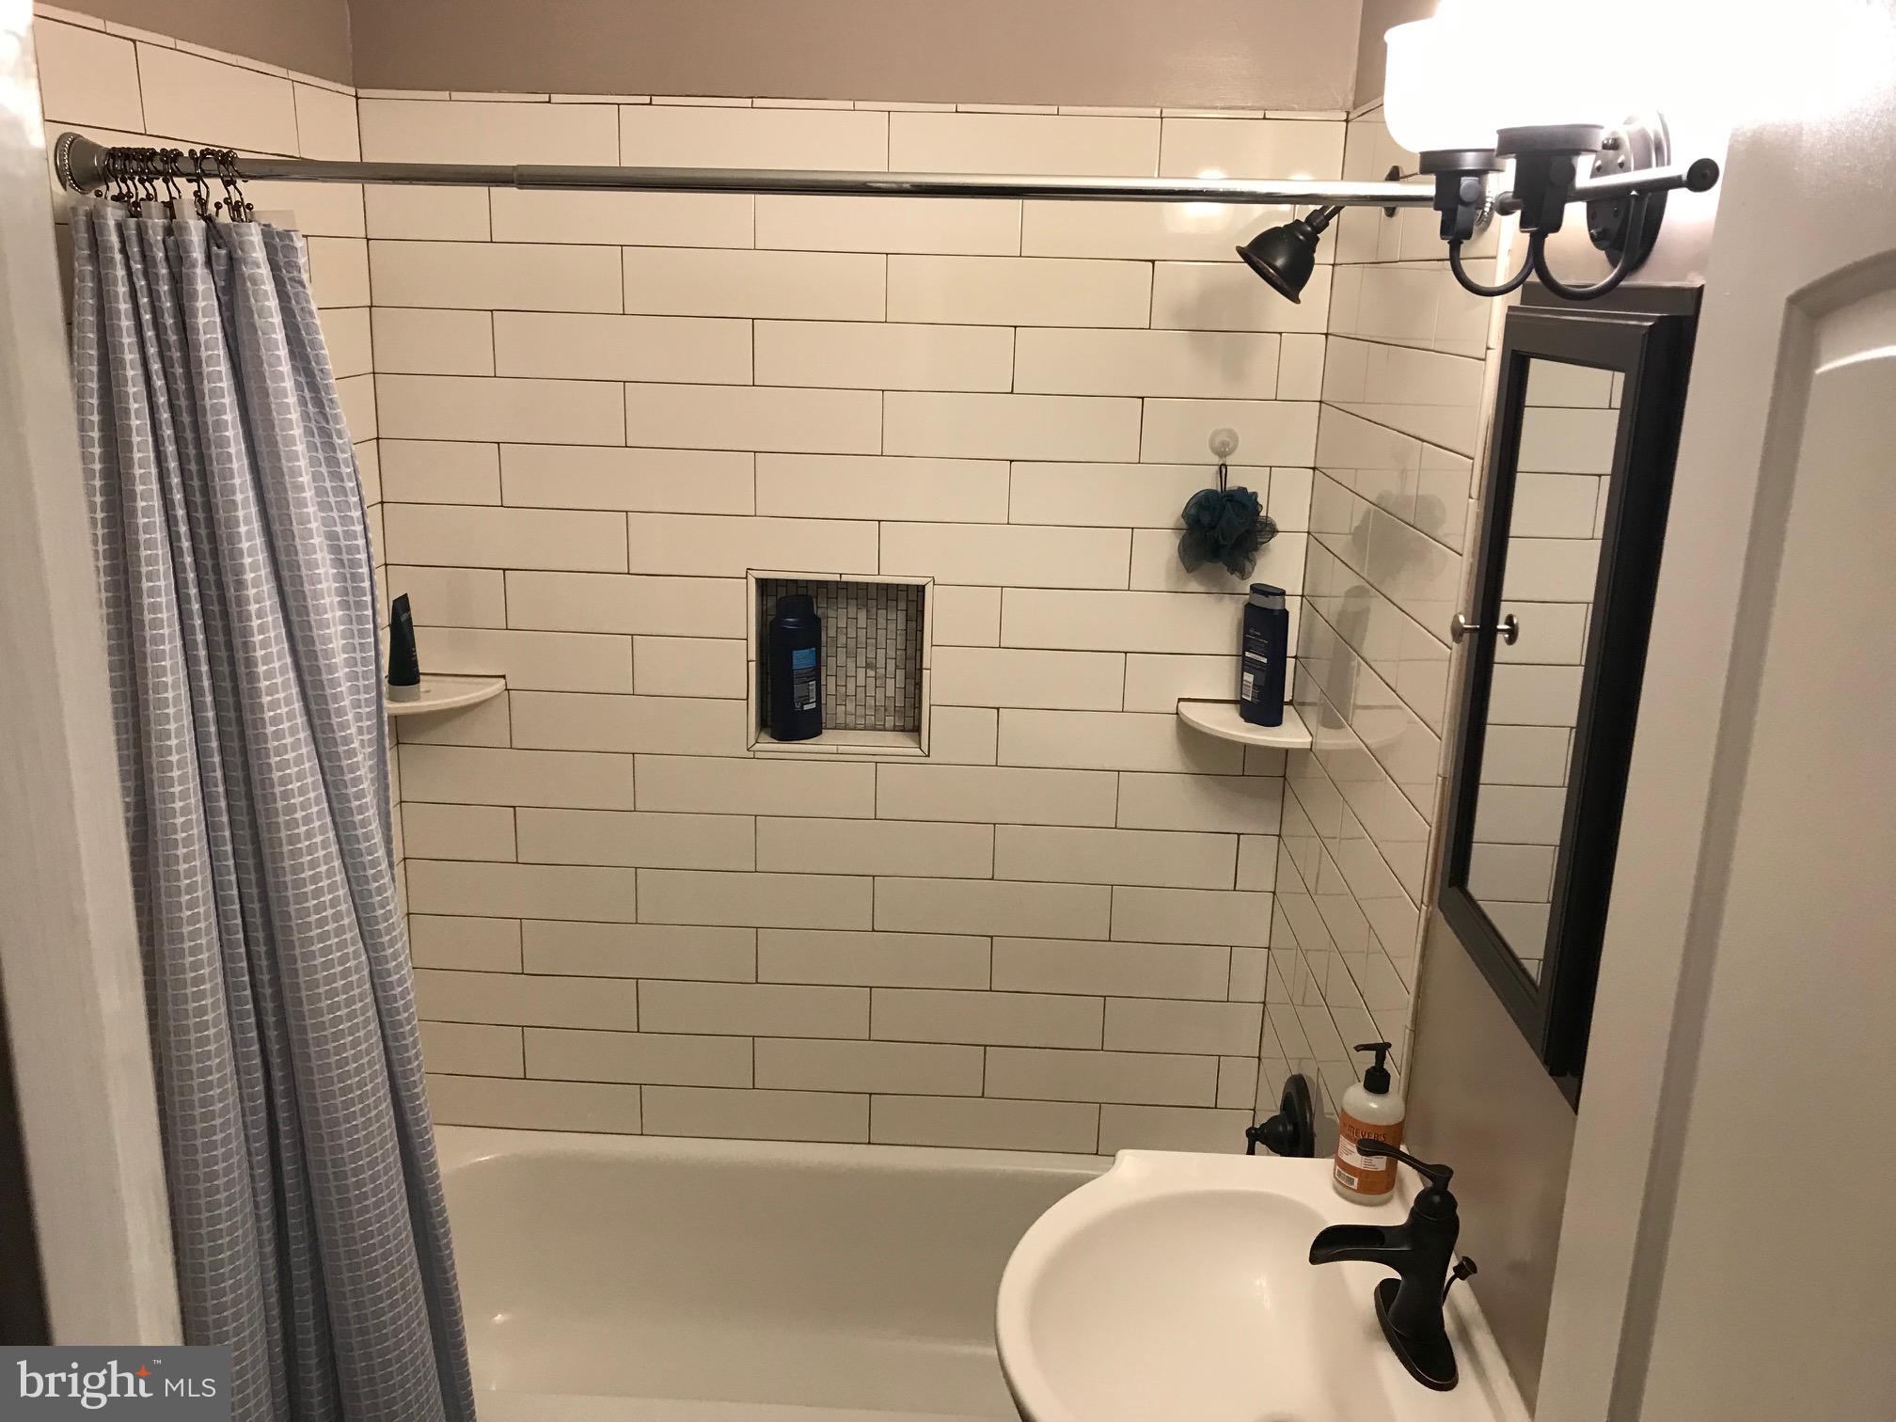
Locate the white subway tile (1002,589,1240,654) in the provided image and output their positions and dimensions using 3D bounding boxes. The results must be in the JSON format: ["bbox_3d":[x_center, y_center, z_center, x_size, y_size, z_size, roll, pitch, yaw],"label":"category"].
[{"bbox_3d":[0.297,-0.146,2.499,0.406,0.100,0.010,2,15,1],"label":"white subway tile"}]

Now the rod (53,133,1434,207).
[{"bbox_3d":[-0.176,-0.558,1.615,1.489,0.062,0.062,1,15,0],"label":"rod"}]

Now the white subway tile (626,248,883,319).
[{"bbox_3d":[-0.300,-0.662,2.380,0.406,0.100,0.009,2,15,1],"label":"white subway tile"}]

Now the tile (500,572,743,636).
[{"bbox_3d":[-0.528,-0.175,2.518,0.398,0.101,0.010,2,15,1],"label":"tile"}]

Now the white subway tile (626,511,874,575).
[{"bbox_3d":[-0.315,-0.265,2.487,0.407,0.101,0.010,2,15,1],"label":"white subway tile"}]

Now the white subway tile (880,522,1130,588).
[{"bbox_3d":[0.092,-0.250,2.477,0.407,0.101,0.010,2,15,1],"label":"white subway tile"}]

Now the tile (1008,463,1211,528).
[{"bbox_3d":[0.305,-0.342,2.446,0.407,0.101,0.010,2,15,1],"label":"tile"}]

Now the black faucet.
[{"bbox_3d":[0.429,0.506,1.472,0.163,0.205,0.163,2,15,1],"label":"black faucet"}]

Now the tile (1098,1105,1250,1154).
[{"bbox_3d":[0.406,0.747,2.731,0.273,0.098,0.010,2,15,1],"label":"tile"}]

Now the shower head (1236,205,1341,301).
[{"bbox_3d":[0.460,-0.615,2.010,0.113,0.116,0.113,39,12,-8],"label":"shower head"}]

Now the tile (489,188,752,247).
[{"bbox_3d":[-0.500,-0.767,2.354,0.406,0.101,0.010,2,15,1],"label":"tile"}]

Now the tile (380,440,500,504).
[{"bbox_3d":[-0.813,-0.383,2.466,0.194,0.100,0.009,2,15,1],"label":"tile"}]

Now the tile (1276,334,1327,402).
[{"bbox_3d":[0.553,-0.537,2.398,0.068,0.101,0.009,2,15,1],"label":"tile"}]

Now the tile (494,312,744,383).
[{"bbox_3d":[-0.506,-0.570,2.406,0.406,0.101,0.010,2,15,1],"label":"tile"}]

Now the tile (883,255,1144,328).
[{"bbox_3d":[0.110,-0.646,2.366,0.406,0.101,0.010,2,15,1],"label":"tile"}]

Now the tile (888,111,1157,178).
[{"bbox_3d":[0.115,-0.843,2.317,0.406,0.101,0.010,2,15,1],"label":"tile"}]

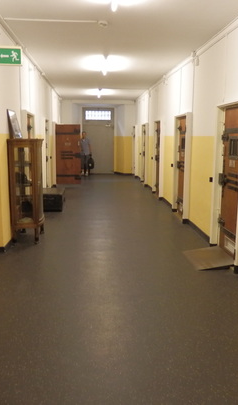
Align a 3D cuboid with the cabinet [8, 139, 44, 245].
[{"bbox_3d":[-1.385,-0.197,6.047,0.460,1.540,0.680,0,10,-4],"label":"cabinet"}]

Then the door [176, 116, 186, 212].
[{"bbox_3d":[1.324,-0.699,7.732,0.090,1.960,0.840,0,10,-4],"label":"door"}]

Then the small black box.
[{"bbox_3d":[-1.498,-0.064,8.777,0.540,0.355,1.000,0,10,-4],"label":"small black box"}]

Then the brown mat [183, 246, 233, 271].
[{"bbox_3d":[1.169,0.720,5.084,0.520,0.080,0.780,0,10,-4],"label":"brown mat"}]

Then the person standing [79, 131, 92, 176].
[{"bbox_3d":[-1.328,-1.911,15.494,0.500,1.750,0.320,0,10,-4],"label":"person standing"}]

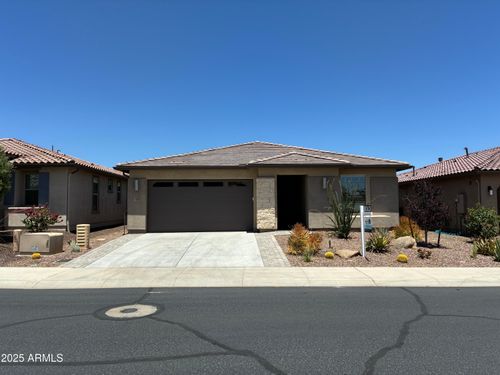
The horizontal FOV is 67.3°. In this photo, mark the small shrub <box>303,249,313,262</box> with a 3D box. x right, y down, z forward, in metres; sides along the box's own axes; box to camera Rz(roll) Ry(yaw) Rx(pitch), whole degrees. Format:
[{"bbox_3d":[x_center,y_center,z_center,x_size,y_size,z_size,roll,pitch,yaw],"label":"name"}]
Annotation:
[{"bbox_3d":[1.769,2.075,11.560,0.310,0.420,0.310,0,-3,0],"label":"small shrub"}]

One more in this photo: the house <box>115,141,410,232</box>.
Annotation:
[{"bbox_3d":[0.480,-0.170,23.939,13.050,5.200,14.800,0,-3,-1],"label":"house"}]

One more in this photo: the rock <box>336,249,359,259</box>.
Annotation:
[{"bbox_3d":[3.092,2.091,11.850,0.750,0.250,0.500,0,-3,-1],"label":"rock"}]

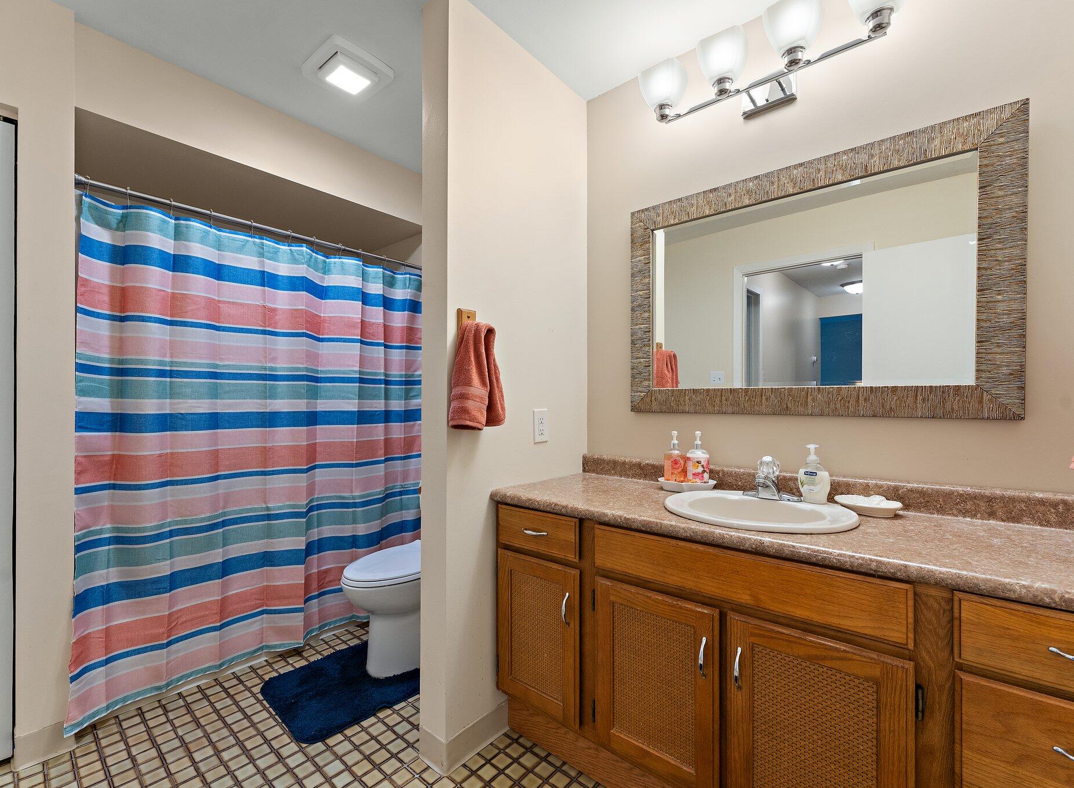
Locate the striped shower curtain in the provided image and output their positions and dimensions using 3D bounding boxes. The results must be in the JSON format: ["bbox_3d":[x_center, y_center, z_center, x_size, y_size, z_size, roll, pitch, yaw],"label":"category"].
[{"bbox_3d":[-1.087,0.206,2.072,0.170,1.815,1.430,-1,-1,40],"label":"striped shower curtain"}]

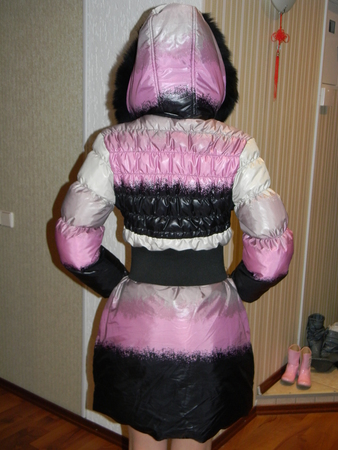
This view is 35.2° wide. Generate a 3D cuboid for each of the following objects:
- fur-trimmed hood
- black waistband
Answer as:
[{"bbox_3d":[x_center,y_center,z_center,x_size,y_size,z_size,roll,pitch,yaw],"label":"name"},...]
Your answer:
[{"bbox_3d":[0.020,-0.402,1.431,0.330,0.335,0.300,2,10,0],"label":"fur-trimmed hood"},{"bbox_3d":[0.024,0.097,1.502,0.270,0.108,0.200,2,10,0],"label":"black waistband"}]

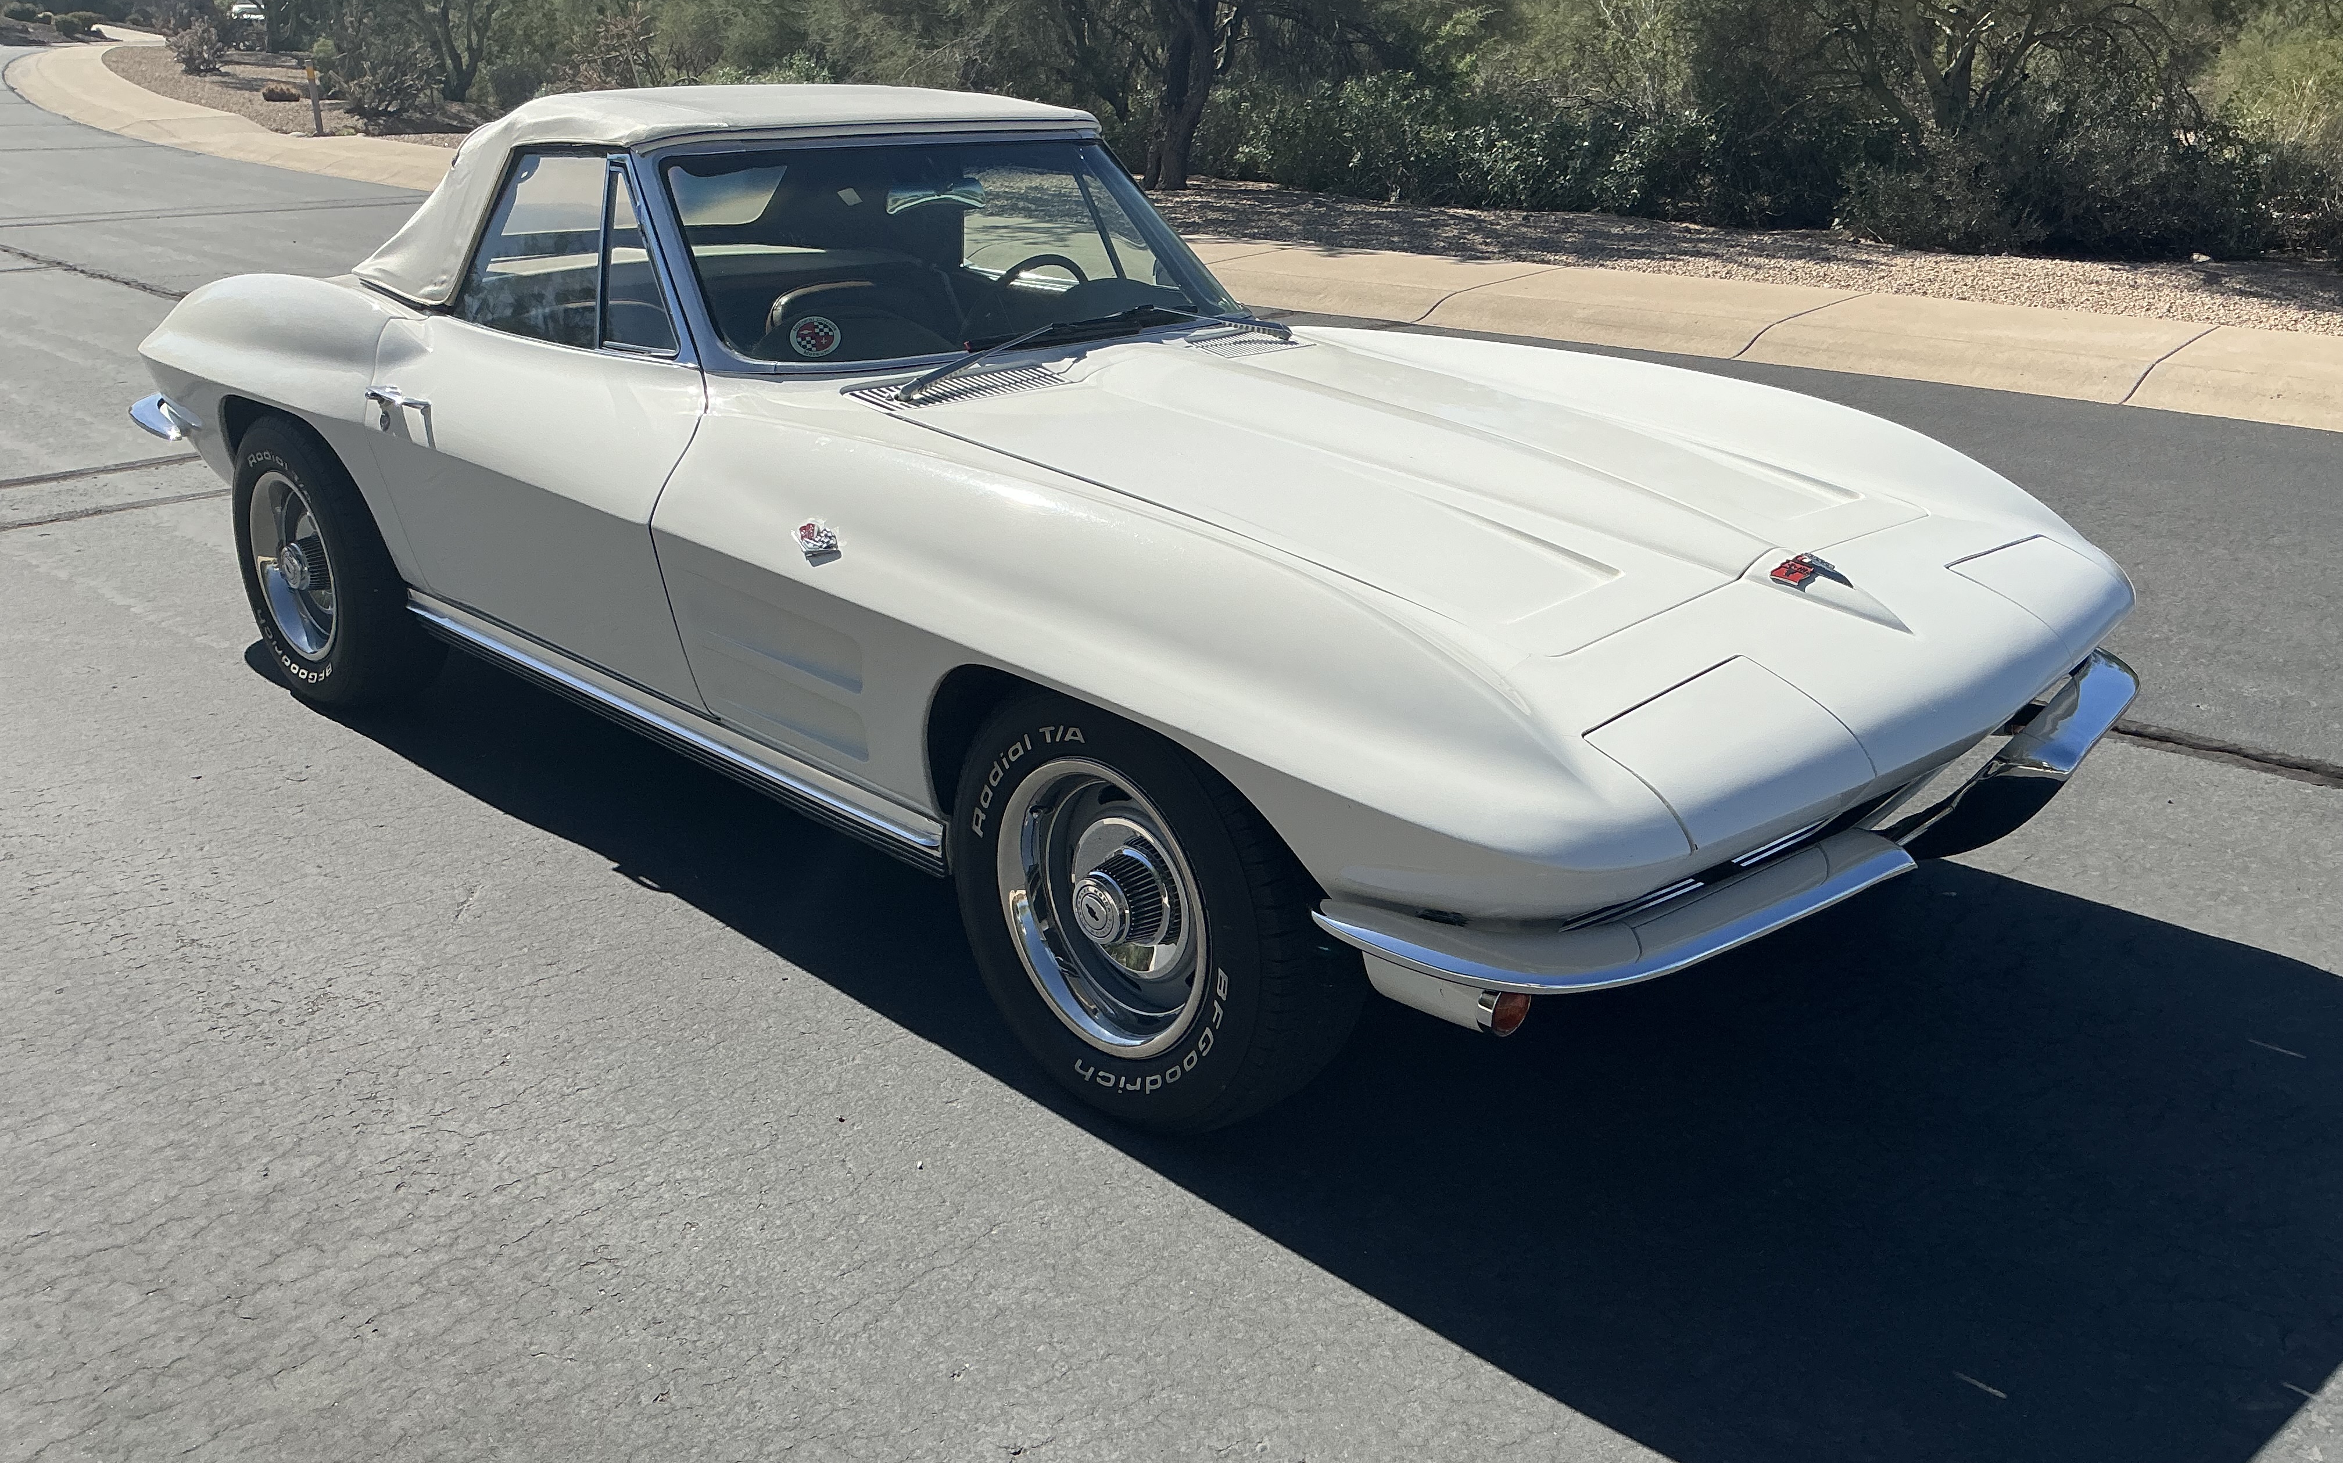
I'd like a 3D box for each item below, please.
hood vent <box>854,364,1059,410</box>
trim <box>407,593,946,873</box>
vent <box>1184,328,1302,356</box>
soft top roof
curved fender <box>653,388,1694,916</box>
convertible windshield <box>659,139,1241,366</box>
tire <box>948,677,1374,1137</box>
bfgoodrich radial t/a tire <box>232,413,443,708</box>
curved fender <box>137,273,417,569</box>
[{"bbox_3d":[-0.337,-0.554,3.077,0.160,0.050,0.340,18,26,41],"label":"hood vent"},{"bbox_3d":[-0.938,-0.038,3.327,1.715,0.105,0.065,18,26,41],"label":"trim"},{"bbox_3d":[0.165,-0.726,3.563,0.160,0.050,0.340,18,26,41],"label":"vent"},{"bbox_3d":[-0.924,-1.139,4.009,1.160,0.420,1.260,18,26,41],"label":"soft top roof"},{"bbox_3d":[-0.122,-0.094,2.518,1.820,0.520,0.375,18,26,41],"label":"curved fender"},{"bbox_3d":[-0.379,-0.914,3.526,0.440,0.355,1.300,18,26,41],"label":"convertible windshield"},{"bbox_3d":[-0.032,0.211,2.513,0.636,0.636,0.215,18,26,41],"label":"tire"},{"bbox_3d":[-1.829,-0.374,4.132,0.636,0.636,0.215,18,26,41],"label":"bfgoodrich radial t/a tire"},{"bbox_3d":[-2.000,-0.743,4.249,1.450,0.545,0.405,18,26,41],"label":"curved fender"}]

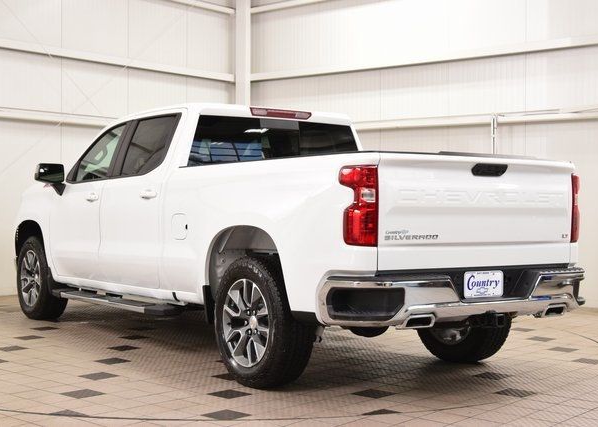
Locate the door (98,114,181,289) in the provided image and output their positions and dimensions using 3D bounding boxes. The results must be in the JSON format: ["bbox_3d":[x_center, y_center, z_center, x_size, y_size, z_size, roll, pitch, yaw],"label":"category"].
[{"bbox_3d":[-1.224,-0.101,7.227,0.280,1.370,1.110,0,1,-35],"label":"door"}]

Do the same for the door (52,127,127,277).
[{"bbox_3d":[-1.845,-0.090,8.117,0.280,1.355,1.220,0,1,-35],"label":"door"}]

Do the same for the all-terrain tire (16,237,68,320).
[{"bbox_3d":[-2.510,0.628,9.098,0.280,0.822,0.824,0,1,-35],"label":"all-terrain tire"}]

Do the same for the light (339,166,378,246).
[{"bbox_3d":[0.317,-0.035,4.983,0.200,0.450,0.135,0,1,-35],"label":"light"}]

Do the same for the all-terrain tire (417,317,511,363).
[{"bbox_3d":[1.185,0.677,6.815,0.280,0.822,0.824,0,1,-35],"label":"all-terrain tire"}]

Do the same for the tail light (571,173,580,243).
[{"bbox_3d":[1.793,-0.031,6.013,0.200,0.450,0.135,0,1,-35],"label":"tail light"}]

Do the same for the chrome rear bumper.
[{"bbox_3d":[1.045,0.467,5.510,2.020,0.310,0.355,0,1,-35],"label":"chrome rear bumper"}]

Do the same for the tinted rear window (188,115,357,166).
[{"bbox_3d":[-0.130,-0.514,7.198,1.660,0.435,0.100,0,1,-35],"label":"tinted rear window"}]

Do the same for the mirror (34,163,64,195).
[{"bbox_3d":[-2.252,-0.307,8.324,0.280,0.300,0.190,0,1,-35],"label":"mirror"}]

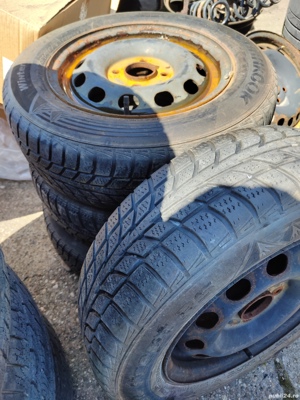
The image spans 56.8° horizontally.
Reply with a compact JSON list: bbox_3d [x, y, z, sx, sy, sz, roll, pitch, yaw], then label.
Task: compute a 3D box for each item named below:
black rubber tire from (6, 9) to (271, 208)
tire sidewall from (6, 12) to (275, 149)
[{"bbox_3d":[-0.021,-0.242,0.674,0.590,0.192,0.590,0,54,0],"label":"black rubber tire"},{"bbox_3d":[-0.021,-0.287,0.613,0.565,0.050,0.565,0,54,0],"label":"tire sidewall"}]

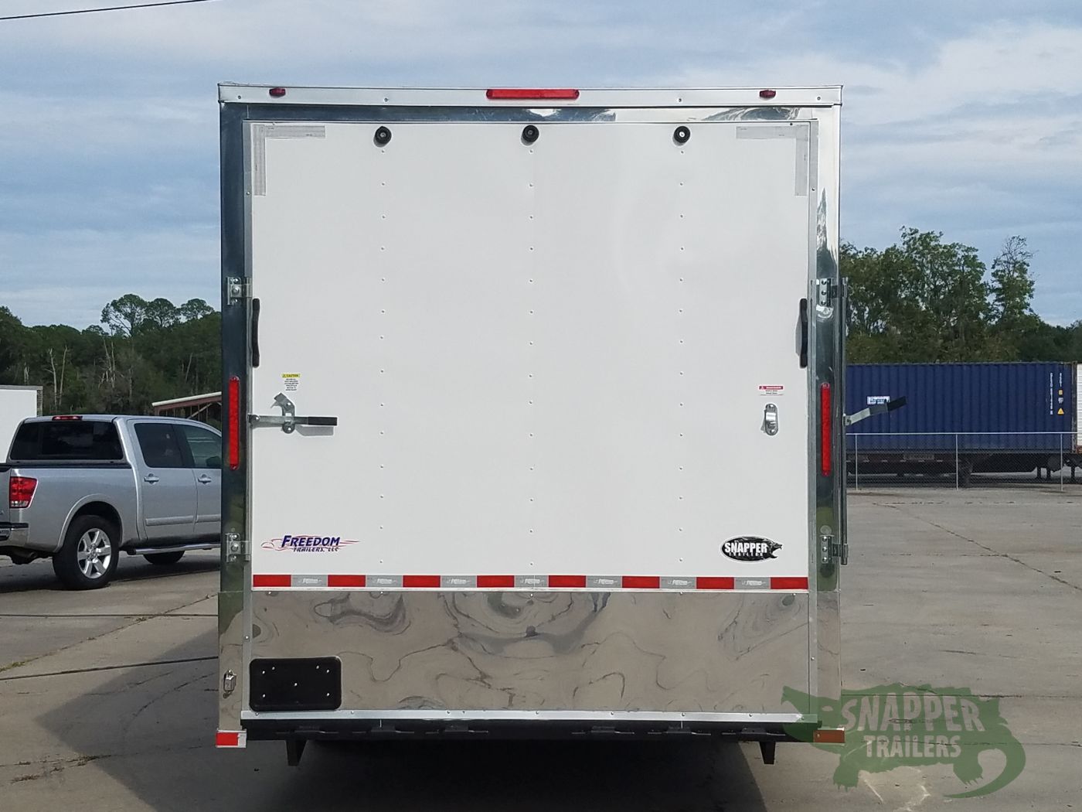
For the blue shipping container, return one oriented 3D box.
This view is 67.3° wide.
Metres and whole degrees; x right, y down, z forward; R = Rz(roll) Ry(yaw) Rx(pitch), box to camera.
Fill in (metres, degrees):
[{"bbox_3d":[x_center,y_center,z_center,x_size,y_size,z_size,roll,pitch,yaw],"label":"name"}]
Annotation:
[{"bbox_3d":[10.800,0.080,26.900,12.190,2.860,2.440,0,-1,3],"label":"blue shipping container"}]

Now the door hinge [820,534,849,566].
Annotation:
[{"bbox_3d":[1.198,0.589,3.325,0.116,0.124,0.050,0,0,0],"label":"door hinge"}]

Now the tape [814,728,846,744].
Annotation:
[{"bbox_3d":[1.188,1.357,3.345,0.129,0.055,0.010,0,0,0],"label":"tape"}]

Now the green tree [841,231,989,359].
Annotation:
[{"bbox_3d":[19.400,-3.200,42.000,8.000,11.900,7.500,0,-1,0],"label":"green tree"}]

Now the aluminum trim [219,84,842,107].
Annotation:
[{"bbox_3d":[-0.044,-1.283,3.375,2.580,0.090,0.050,0,0,0],"label":"aluminum trim"}]

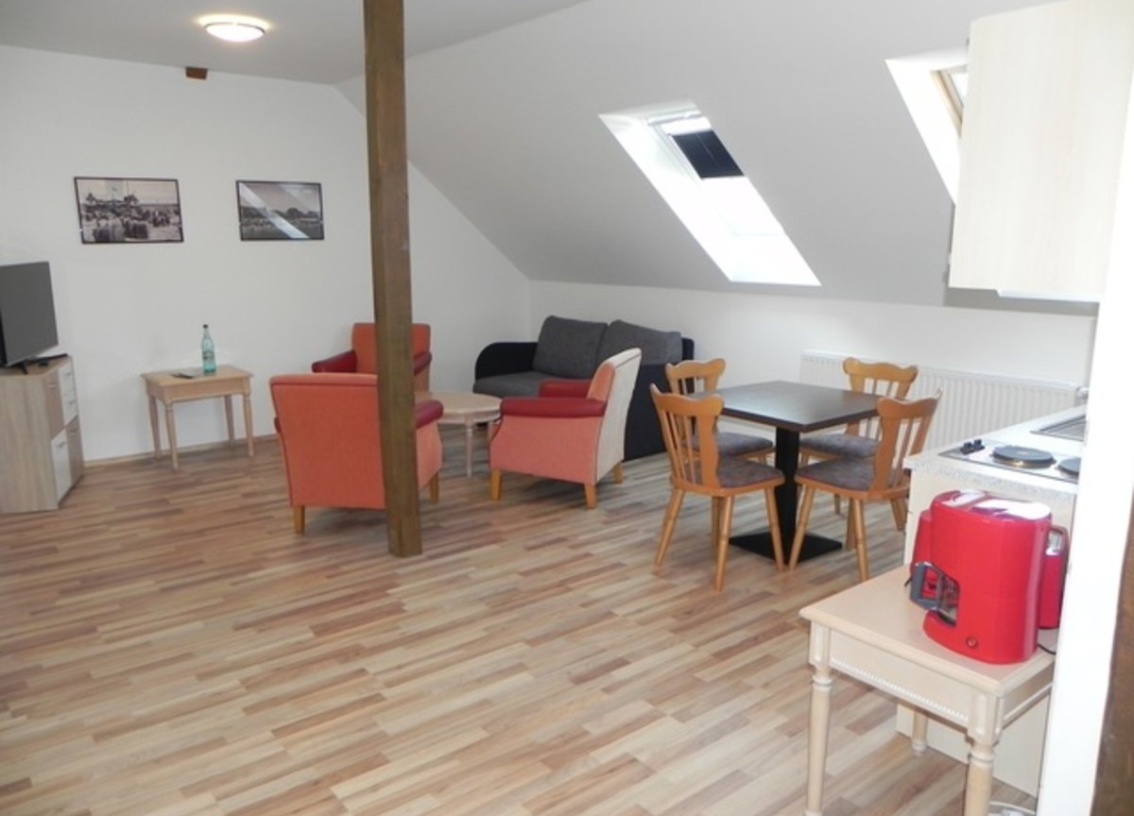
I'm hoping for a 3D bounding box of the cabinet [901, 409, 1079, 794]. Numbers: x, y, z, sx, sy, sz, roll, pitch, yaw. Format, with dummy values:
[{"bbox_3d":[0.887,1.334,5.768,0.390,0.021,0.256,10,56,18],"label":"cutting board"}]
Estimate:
[{"bbox_3d":[1.767,0.510,2.785,1.550,0.857,0.601,-9,14,-38],"label":"cabinet"}]

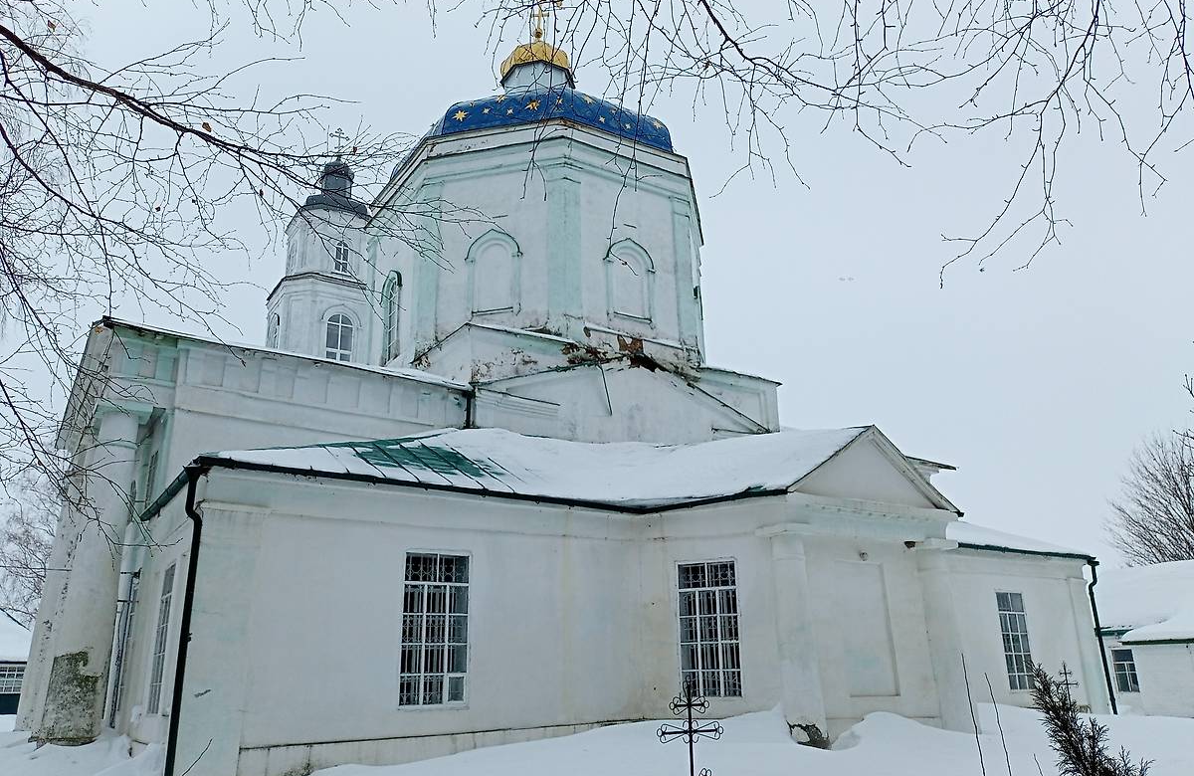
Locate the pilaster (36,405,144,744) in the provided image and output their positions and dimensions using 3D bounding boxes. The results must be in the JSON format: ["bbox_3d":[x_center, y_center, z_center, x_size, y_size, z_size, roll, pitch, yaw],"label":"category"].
[{"bbox_3d":[-8.757,3.103,16.955,0.994,5.950,0.994,11,-22,-32],"label":"pilaster"}]

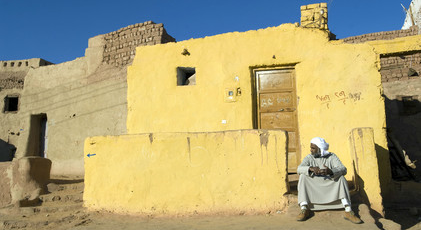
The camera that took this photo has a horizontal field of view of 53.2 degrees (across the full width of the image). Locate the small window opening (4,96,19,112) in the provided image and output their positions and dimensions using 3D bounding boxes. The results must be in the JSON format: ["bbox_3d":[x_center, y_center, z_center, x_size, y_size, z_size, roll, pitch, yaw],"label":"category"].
[{"bbox_3d":[-4.879,-0.269,10.494,0.430,0.400,0.250,-3,-7,19],"label":"small window opening"}]

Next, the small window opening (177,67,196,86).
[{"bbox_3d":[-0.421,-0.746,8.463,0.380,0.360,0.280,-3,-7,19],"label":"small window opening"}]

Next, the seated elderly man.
[{"bbox_3d":[1.514,0.831,5.420,0.750,1.060,0.750,-2,-7,10],"label":"seated elderly man"}]

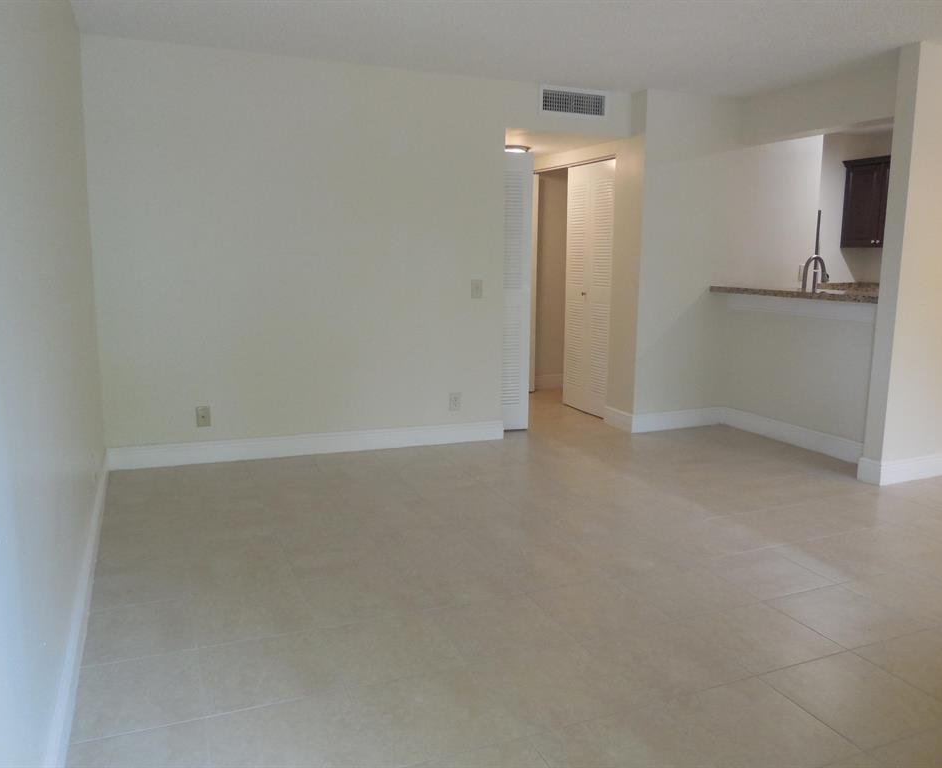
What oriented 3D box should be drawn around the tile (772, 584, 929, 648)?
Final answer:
[{"bbox_3d":[1.347,0.837,2.673,0.399,0.010,0.399,-3,10,-22],"label":"tile"}]

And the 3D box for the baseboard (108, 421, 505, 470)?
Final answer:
[{"bbox_3d":[-0.979,0.392,4.870,2.595,0.135,0.020,-3,10,-20],"label":"baseboard"}]

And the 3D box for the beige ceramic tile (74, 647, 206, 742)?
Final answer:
[{"bbox_3d":[-0.961,0.899,2.159,0.336,0.010,0.399,-3,10,-22],"label":"beige ceramic tile"}]

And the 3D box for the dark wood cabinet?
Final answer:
[{"bbox_3d":[3.743,-1.605,6.593,0.340,0.790,0.740,-3,10,-22],"label":"dark wood cabinet"}]

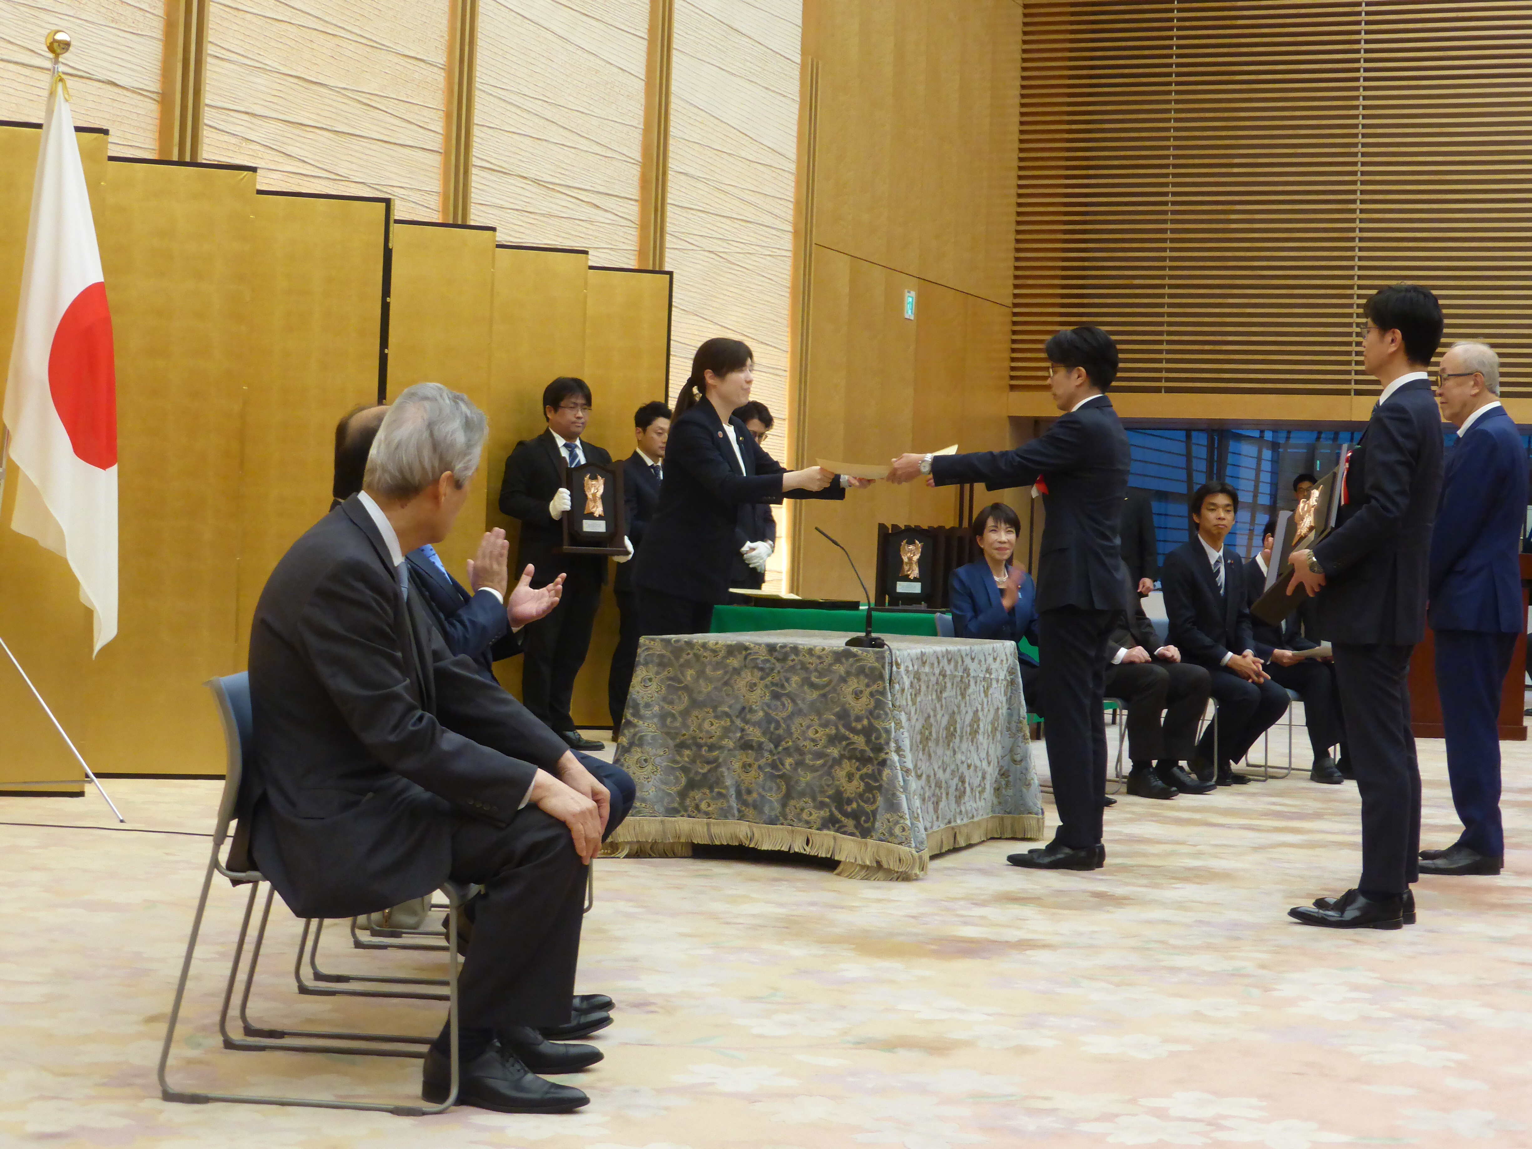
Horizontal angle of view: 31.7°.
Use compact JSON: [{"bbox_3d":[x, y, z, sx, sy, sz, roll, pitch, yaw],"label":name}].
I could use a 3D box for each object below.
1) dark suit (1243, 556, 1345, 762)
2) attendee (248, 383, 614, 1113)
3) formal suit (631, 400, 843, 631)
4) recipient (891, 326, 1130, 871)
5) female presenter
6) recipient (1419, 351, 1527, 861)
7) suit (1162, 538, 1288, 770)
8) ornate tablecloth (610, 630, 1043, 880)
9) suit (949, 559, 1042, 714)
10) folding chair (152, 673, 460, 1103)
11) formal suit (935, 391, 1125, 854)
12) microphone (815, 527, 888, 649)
[{"bbox_3d":[2.456,0.404,12.603,0.660,0.950,0.480,2,1,30],"label":"dark suit"},{"bbox_3d":[-0.620,0.292,4.910,0.680,1.270,0.540,2,1,5],"label":"attendee"},{"bbox_3d":[-0.115,0.115,9.090,0.700,1.400,0.480,2,1,20],"label":"formal suit"},{"bbox_3d":[0.796,0.060,8.691,0.780,1.735,0.500,2,1,17],"label":"recipient"},{"bbox_3d":[-0.070,0.057,9.080,0.780,1.680,0.500,2,1,20],"label":"female presenter"},{"bbox_3d":[2.338,0.103,8.931,0.360,1.750,0.500,2,1,14],"label":"recipient"},{"bbox_3d":[2.078,0.354,12.253,0.620,1.030,0.480,2,1,34],"label":"suit"},{"bbox_3d":[0.240,0.556,8.920,0.970,0.710,1.350,2,1,20],"label":"ornate tablecloth"},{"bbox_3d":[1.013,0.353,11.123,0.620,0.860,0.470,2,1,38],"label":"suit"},{"bbox_3d":[-0.760,0.543,4.875,0.530,0.735,0.505,2,1,2],"label":"folding chair"},{"bbox_3d":[0.856,0.130,8.681,0.650,1.460,0.500,2,1,17],"label":"formal suit"},{"bbox_3d":[0.261,0.032,8.400,0.230,0.370,0.120,2,1,23],"label":"microphone"}]

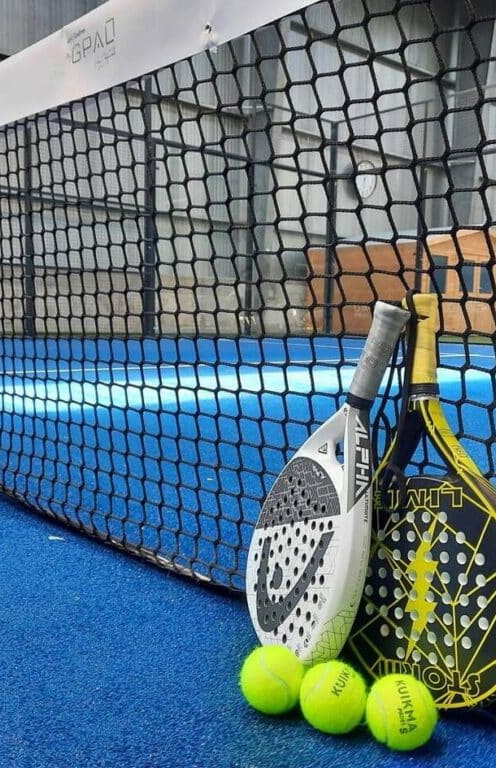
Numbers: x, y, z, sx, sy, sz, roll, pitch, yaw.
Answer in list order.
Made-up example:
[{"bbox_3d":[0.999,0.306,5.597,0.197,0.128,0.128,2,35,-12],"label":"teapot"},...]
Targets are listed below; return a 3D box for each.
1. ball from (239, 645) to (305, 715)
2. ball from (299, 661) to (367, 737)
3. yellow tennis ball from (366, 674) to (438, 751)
[{"bbox_3d":[0.025,0.307,0.768,0.067,0.067,0.067,1,5,0],"label":"ball"},{"bbox_3d":[0.085,0.311,0.734,0.067,0.067,0.067,1,5,0],"label":"ball"},{"bbox_3d":[0.148,0.314,0.710,0.067,0.067,0.067,1,5,0],"label":"yellow tennis ball"}]

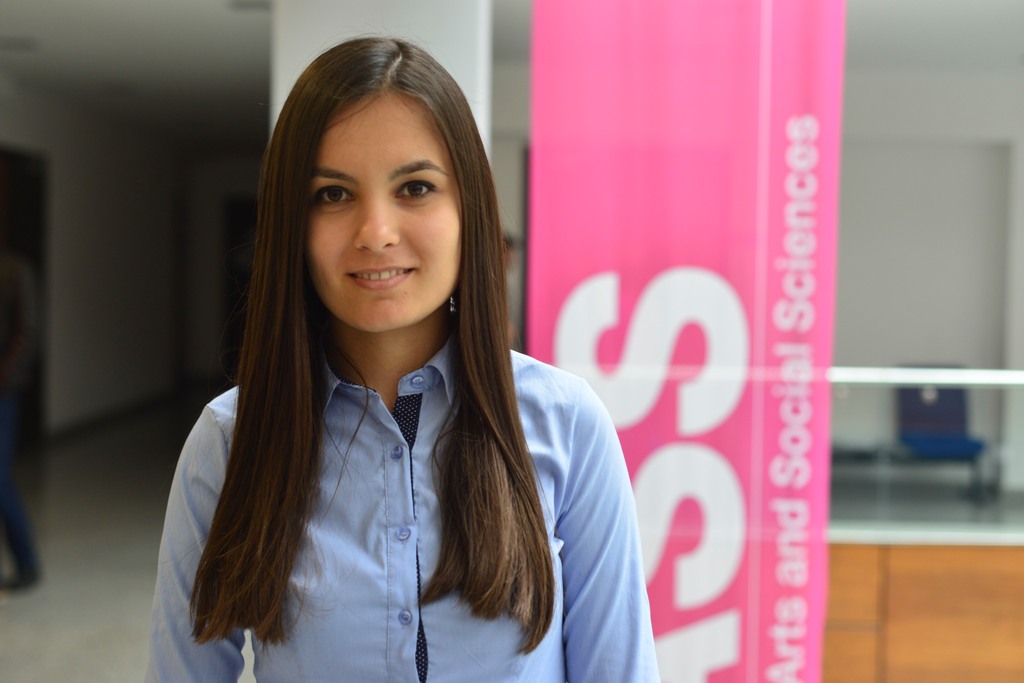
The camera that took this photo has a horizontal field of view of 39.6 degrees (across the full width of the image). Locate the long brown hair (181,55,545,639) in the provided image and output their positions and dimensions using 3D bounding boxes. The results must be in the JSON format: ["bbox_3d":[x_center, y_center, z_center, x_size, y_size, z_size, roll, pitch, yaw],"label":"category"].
[{"bbox_3d":[-0.112,-0.002,1.155,0.285,0.480,0.230,1,2,0],"label":"long brown hair"}]

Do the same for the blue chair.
[{"bbox_3d":[2.820,0.600,9.350,0.480,0.860,0.550,1,2,-4],"label":"blue chair"}]

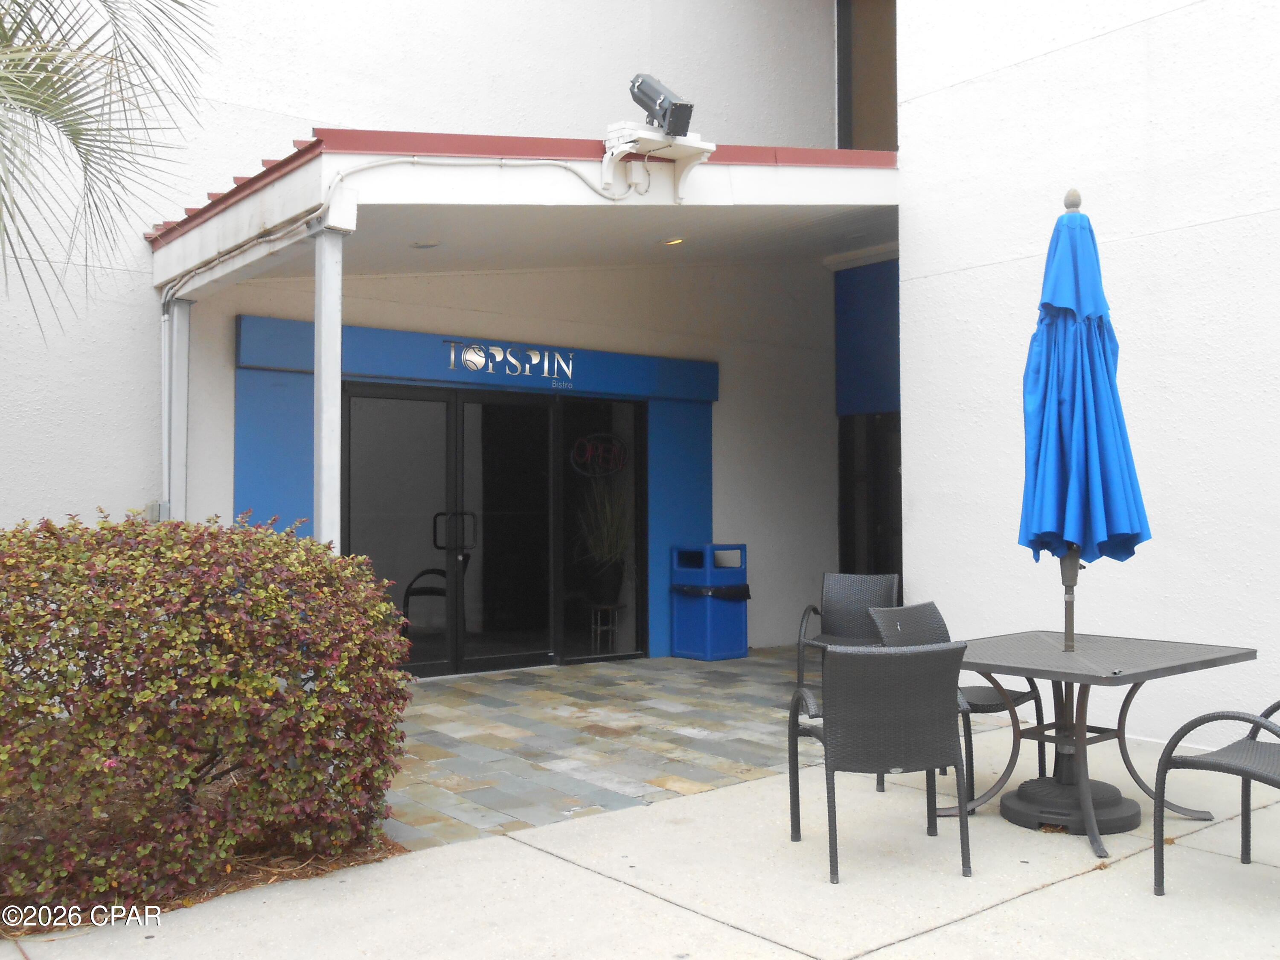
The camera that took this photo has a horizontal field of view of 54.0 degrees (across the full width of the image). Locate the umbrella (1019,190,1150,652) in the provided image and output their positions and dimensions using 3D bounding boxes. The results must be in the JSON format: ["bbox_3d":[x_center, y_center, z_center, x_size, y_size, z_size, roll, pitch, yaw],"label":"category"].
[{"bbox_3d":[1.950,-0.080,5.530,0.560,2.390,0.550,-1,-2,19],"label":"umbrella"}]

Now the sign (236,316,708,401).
[{"bbox_3d":[-1.044,-0.904,9.908,4.280,0.350,0.110,1,-2,-37],"label":"sign"}]

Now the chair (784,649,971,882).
[{"bbox_3d":[0.965,1.062,4.984,0.610,0.880,0.650,0,-2,-3],"label":"chair"}]

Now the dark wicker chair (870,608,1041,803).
[{"bbox_3d":[1.513,1.058,6.075,0.610,0.880,0.650,1,-2,-41],"label":"dark wicker chair"}]

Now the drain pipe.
[{"bbox_3d":[-2.978,0.158,8.059,0.170,2.670,0.140,1,-2,-37],"label":"drain pipe"}]

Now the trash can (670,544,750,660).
[{"bbox_3d":[0.603,1.028,10.730,0.490,0.960,0.490,1,-2,-37],"label":"trash can"}]

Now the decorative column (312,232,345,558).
[{"bbox_3d":[-1.546,0.168,6.238,0.105,2.770,0.105,1,-2,-37],"label":"decorative column"}]

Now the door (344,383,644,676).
[{"bbox_3d":[-1.069,0.398,9.947,2.780,2.170,0.120,1,-2,-37],"label":"door"}]

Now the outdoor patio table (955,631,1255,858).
[{"bbox_3d":[1.891,1.119,5.530,1.120,0.730,1.120,1,-2,-37],"label":"outdoor patio table"}]

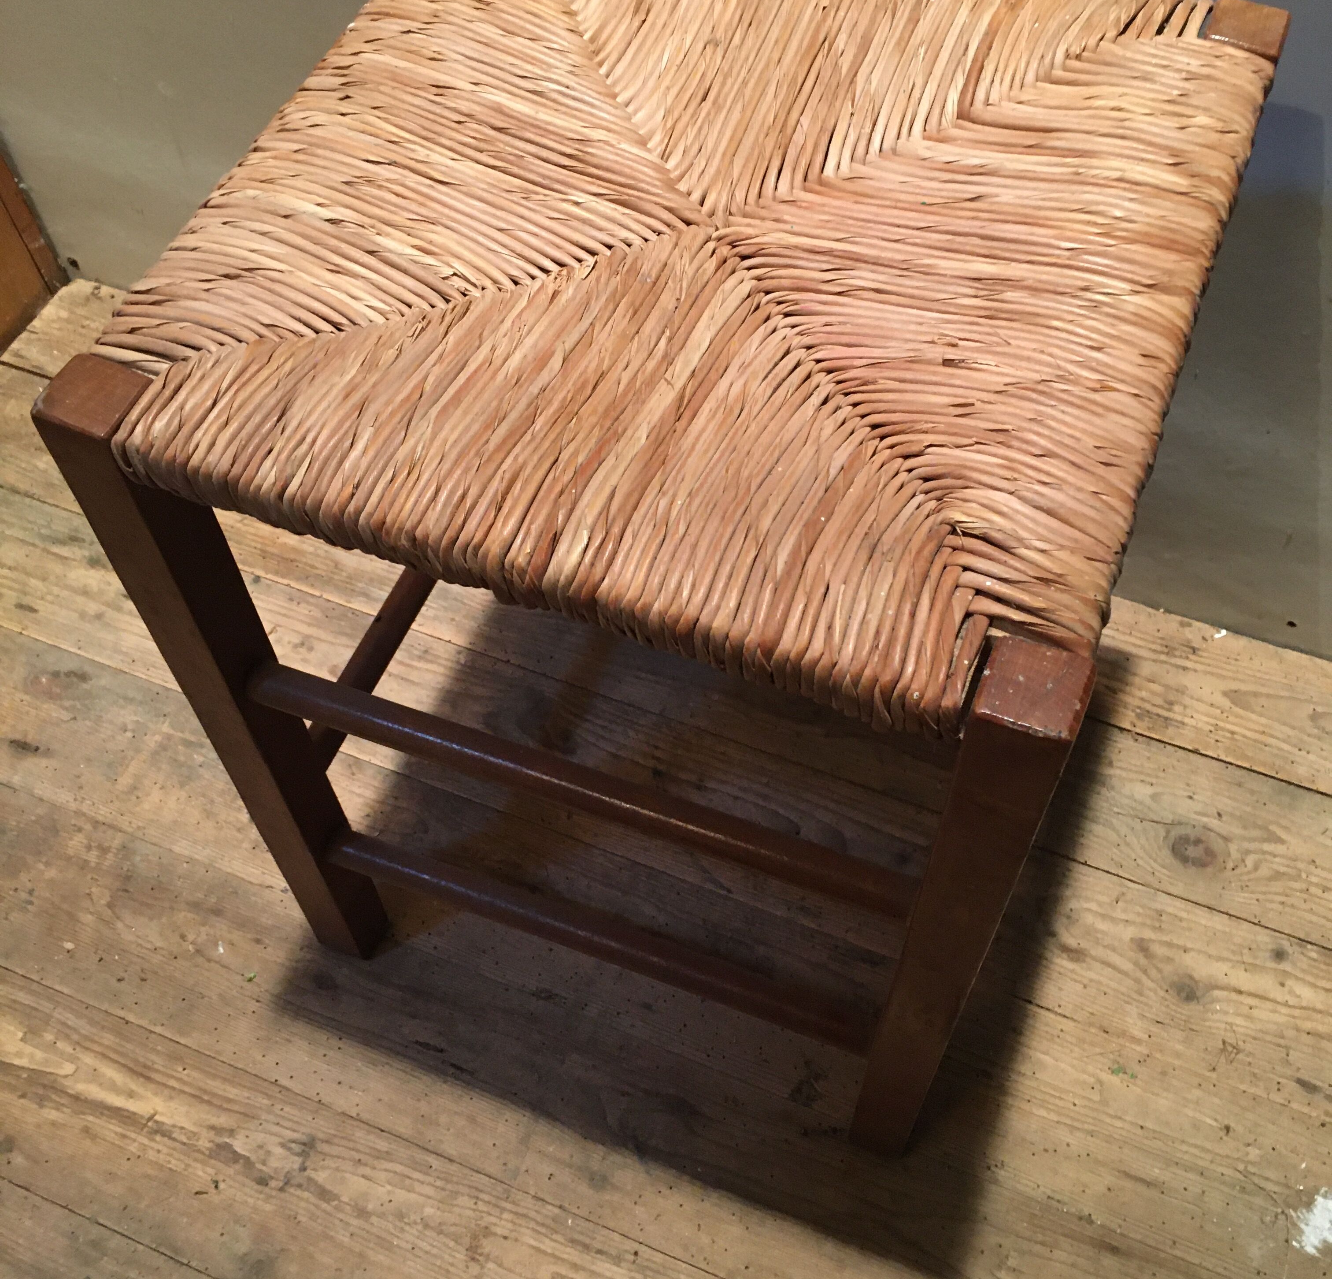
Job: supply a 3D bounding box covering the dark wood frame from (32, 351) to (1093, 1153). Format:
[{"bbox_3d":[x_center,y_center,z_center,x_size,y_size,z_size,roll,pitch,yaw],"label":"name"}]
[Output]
[{"bbox_3d":[0.024,-0.038,0.775,0.371,0.490,0.374,18,60,12],"label":"dark wood frame"}]

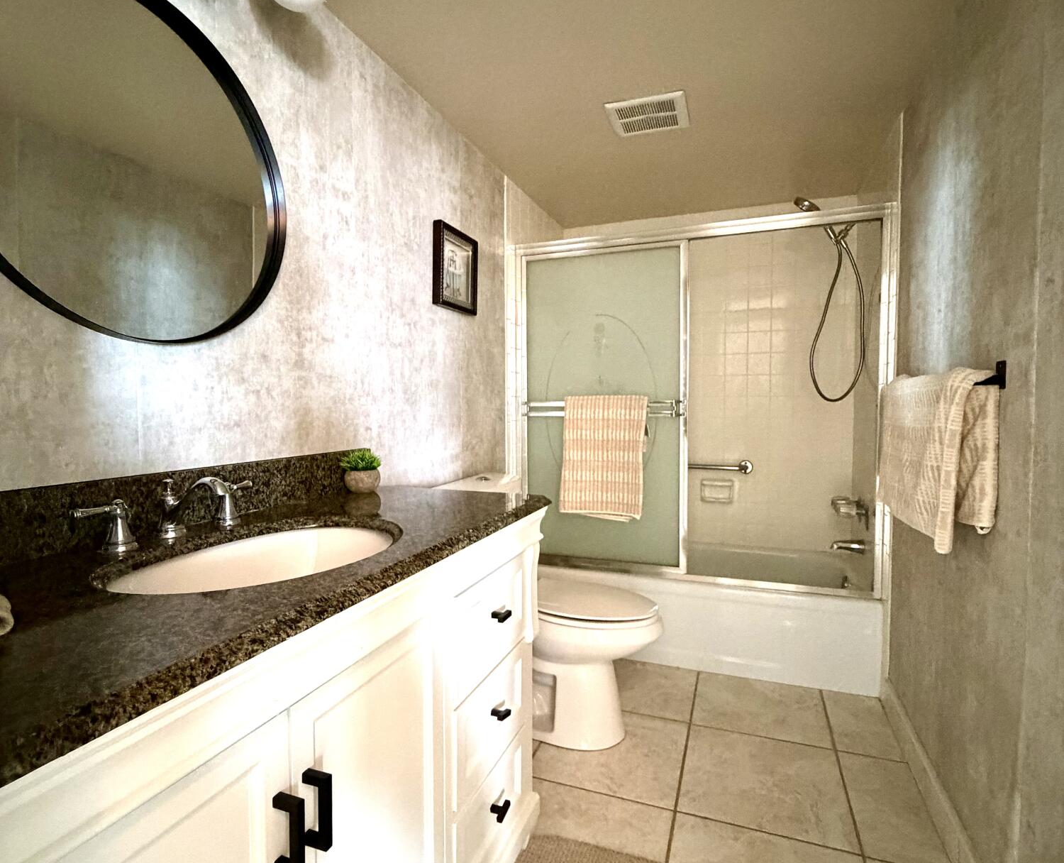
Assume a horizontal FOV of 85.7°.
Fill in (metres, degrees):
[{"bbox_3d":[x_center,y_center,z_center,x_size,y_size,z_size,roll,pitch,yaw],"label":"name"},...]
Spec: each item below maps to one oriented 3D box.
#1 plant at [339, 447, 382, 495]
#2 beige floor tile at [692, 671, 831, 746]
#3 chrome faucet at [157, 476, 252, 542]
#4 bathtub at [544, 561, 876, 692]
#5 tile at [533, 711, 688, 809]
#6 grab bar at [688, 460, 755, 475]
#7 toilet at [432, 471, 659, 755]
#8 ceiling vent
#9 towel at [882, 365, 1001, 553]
[{"bbox_3d":[-0.429,0.096,1.452,0.100,0.112,0.100,1,3,20],"label":"plant"},{"bbox_3d":[0.827,1.000,2.084,0.442,0.010,0.405,1,3,20],"label":"beige floor tile"},{"bbox_3d":[-0.573,0.130,1.098,0.174,0.109,0.210,1,3,21],"label":"chrome faucet"},{"bbox_3d":[0.741,0.802,2.792,1.524,0.381,0.751,1,3,21],"label":"bathtub"},{"bbox_3d":[0.266,1.039,1.874,0.450,0.012,0.464,1,3,21],"label":"tile"},{"bbox_3d":[0.853,0.186,3.019,0.580,0.075,0.080,1,3,20],"label":"grab bar"},{"bbox_3d":[0.081,0.611,2.070,0.777,0.828,0.420,1,3,21],"label":"toilet"},{"bbox_3d":[0.403,-1.068,1.959,0.250,0.020,0.250,1,3,20],"label":"ceiling vent"},{"bbox_3d":[1.029,0.055,1.492,0.107,0.382,0.650,1,3,21],"label":"towel"}]

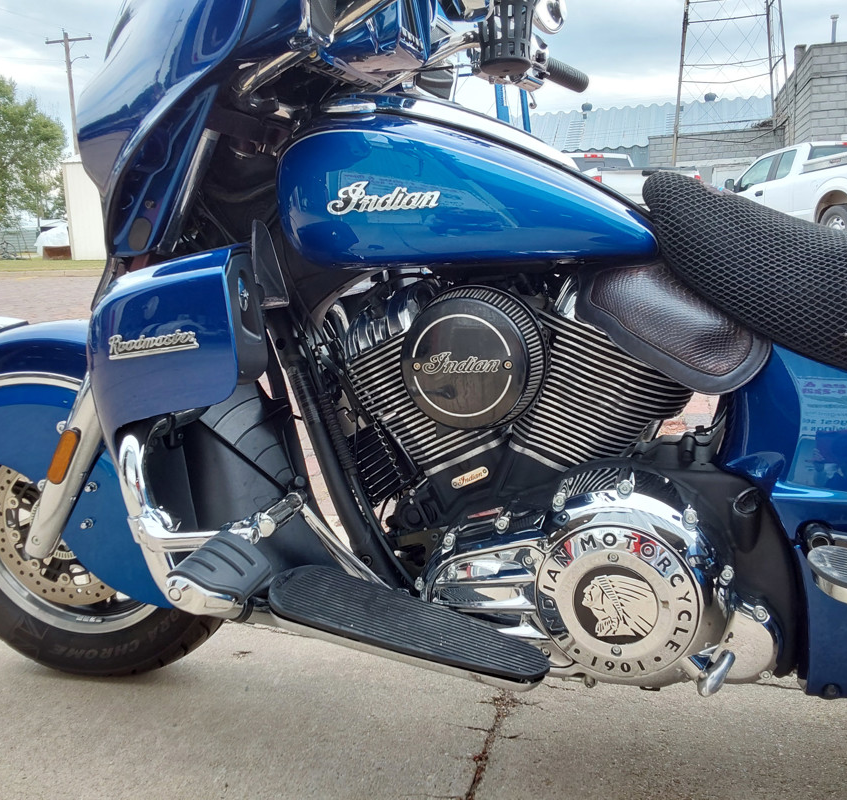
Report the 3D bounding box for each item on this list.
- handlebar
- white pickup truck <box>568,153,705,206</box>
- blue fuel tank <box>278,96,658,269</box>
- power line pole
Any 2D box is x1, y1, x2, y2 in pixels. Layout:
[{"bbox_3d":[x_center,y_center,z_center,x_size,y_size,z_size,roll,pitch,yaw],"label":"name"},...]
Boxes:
[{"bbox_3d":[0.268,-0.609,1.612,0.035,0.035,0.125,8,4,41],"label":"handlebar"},{"bbox_3d":[3.081,-3.806,16.968,2.020,1.930,5.850,-5,12,-12],"label":"white pickup truck"},{"bbox_3d":[0.073,-0.336,1.306,0.553,0.251,0.370,0,12,13],"label":"blue fuel tank"},{"bbox_3d":[-15.210,-11.165,37.952,2.440,9.636,0.500,1,12,15],"label":"power line pole"}]

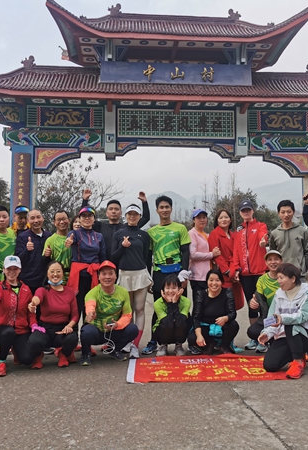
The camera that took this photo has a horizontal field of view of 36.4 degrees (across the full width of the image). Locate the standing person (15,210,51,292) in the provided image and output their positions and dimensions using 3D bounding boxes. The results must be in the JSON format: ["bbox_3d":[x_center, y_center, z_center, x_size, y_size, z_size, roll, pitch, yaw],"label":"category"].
[{"bbox_3d":[-1.417,0.613,5.550,0.470,1.610,0.380,1,-3,-11],"label":"standing person"}]

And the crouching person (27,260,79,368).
[{"bbox_3d":[-0.976,0.828,4.500,0.480,0.970,0.660,1,-5,-9],"label":"crouching person"}]

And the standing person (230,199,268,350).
[{"bbox_3d":[1.075,0.571,5.270,0.460,1.716,0.380,-1,-3,20],"label":"standing person"}]

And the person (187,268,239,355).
[{"bbox_3d":[0.664,0.950,5.220,0.580,0.920,0.620,0,-3,0],"label":"person"}]

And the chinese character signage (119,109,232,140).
[{"bbox_3d":[0.994,-4.411,20.400,5.080,1.300,0.150,0,-3,-4],"label":"chinese character signage"}]

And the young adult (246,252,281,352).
[{"bbox_3d":[1.274,0.859,5.300,0.540,1.141,0.700,-1,-3,18],"label":"young adult"}]

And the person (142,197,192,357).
[{"bbox_3d":[0.151,0.539,5.250,0.520,1.740,0.340,0,-3,-2],"label":"person"}]

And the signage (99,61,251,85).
[{"bbox_3d":[0.990,-6.655,20.600,6.660,0.970,0.180,0,-3,-4],"label":"signage"}]

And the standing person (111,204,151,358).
[{"bbox_3d":[-0.235,0.586,5.120,0.450,1.630,0.360,0,-3,3],"label":"standing person"}]

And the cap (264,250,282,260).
[{"bbox_3d":[1.266,0.330,4.960,0.180,0.120,0.260,-2,-6,18],"label":"cap"}]

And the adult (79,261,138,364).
[{"bbox_3d":[-0.479,0.897,4.930,0.620,1.046,0.720,0,-3,-4],"label":"adult"}]

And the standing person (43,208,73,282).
[{"bbox_3d":[-1.089,0.632,5.450,0.480,1.602,0.380,1,-3,-14],"label":"standing person"}]

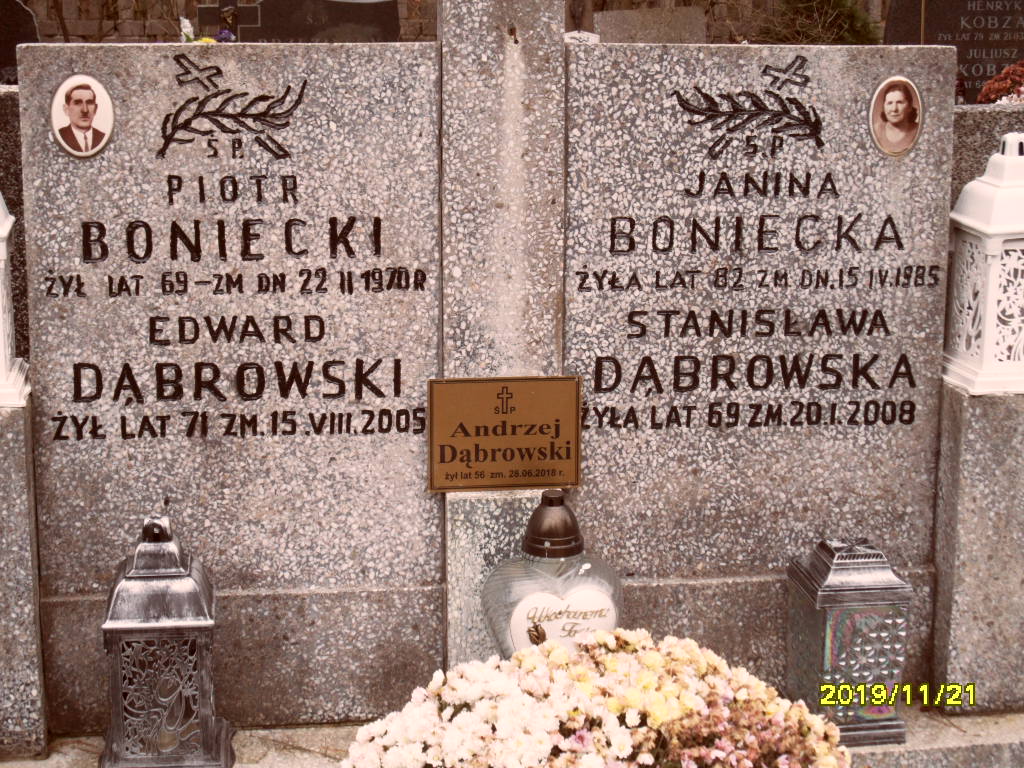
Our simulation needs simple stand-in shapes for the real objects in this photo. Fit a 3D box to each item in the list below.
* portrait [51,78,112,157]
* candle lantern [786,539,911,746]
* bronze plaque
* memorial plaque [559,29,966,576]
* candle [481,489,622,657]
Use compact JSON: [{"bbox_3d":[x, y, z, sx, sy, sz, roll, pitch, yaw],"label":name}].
[{"bbox_3d":[-0.551,-0.343,2.275,0.078,0.105,0.010,-1,9,-7],"label":"portrait"},{"bbox_3d":[0.462,0.345,2.416,0.129,0.262,0.129,-2,12,-8],"label":"candle lantern"},{"bbox_3d":[-0.010,0.066,2.358,0.203,0.151,0.007,-1,9,-7],"label":"bronze plaque"},{"bbox_3d":[0.331,-0.097,2.466,0.534,0.733,0.080,-1,9,-7],"label":"memorial plaque"},{"bbox_3d":[0.054,0.308,2.358,0.185,0.320,0.120,-3,13,-17],"label":"candle"}]

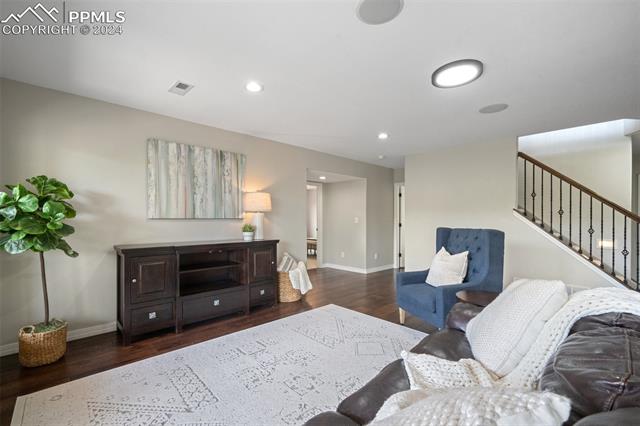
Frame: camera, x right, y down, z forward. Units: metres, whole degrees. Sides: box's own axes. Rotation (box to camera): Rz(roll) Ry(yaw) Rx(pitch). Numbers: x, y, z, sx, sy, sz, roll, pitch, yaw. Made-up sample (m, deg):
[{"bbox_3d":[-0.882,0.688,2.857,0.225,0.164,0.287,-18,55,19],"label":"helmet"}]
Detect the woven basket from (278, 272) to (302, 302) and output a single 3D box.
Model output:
[{"bbox_3d":[-0.459,1.070,4.027,0.370,0.440,0.370,0,-1,0],"label":"woven basket"}]

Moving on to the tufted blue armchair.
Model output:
[{"bbox_3d":[1.393,0.723,2.908,0.820,1.085,0.730,0,-1,-20],"label":"tufted blue armchair"}]

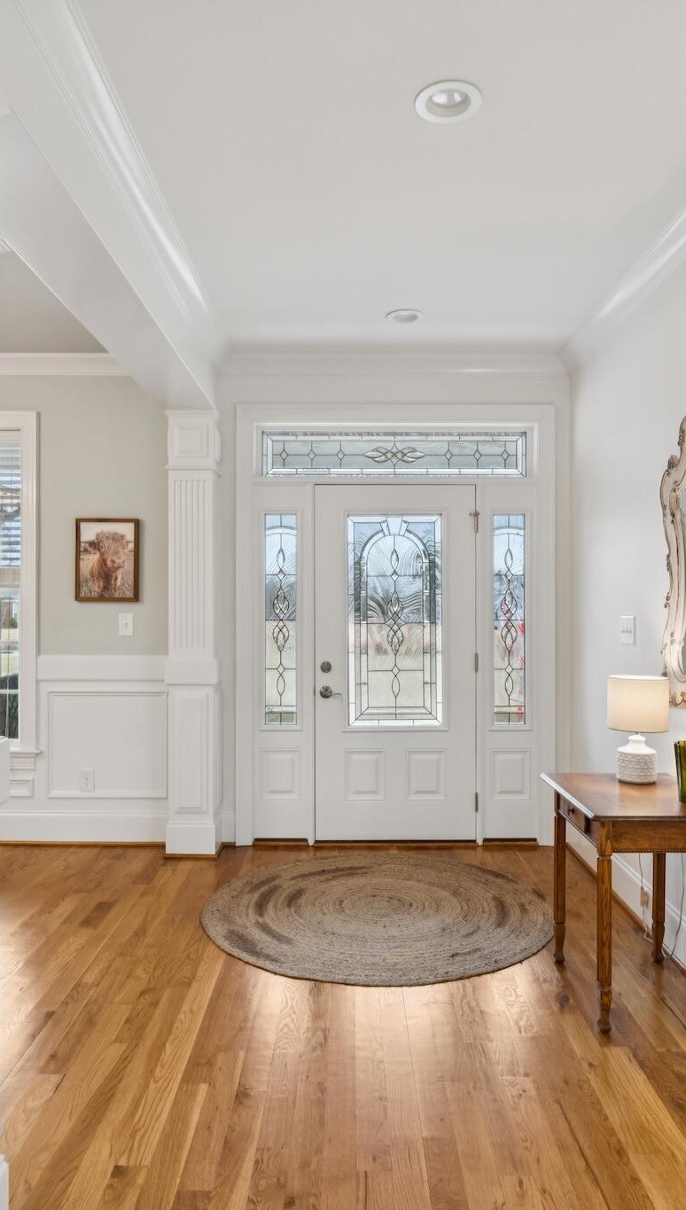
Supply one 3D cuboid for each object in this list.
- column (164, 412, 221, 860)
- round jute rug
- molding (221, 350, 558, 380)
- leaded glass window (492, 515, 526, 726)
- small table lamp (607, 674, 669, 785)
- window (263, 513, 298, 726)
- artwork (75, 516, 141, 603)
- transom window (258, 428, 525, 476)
[{"bbox_3d":[-0.812,0.158,4.450,0.280,2.400,0.250,0,0,0],"label":"column"},{"bbox_3d":[0.162,1.349,3.620,1.530,0.012,1.530,0,0,0],"label":"round jute rug"},{"bbox_3d":[0.293,-1.349,4.510,1.980,0.130,0.095,0,0,0],"label":"molding"},{"bbox_3d":[0.929,0.087,4.570,0.195,1.200,0.040,0,0,0],"label":"leaded glass window"},{"bbox_3d":[1.116,0.464,3.040,0.233,0.386,0.233,0,0,1],"label":"small table lamp"},{"bbox_3d":[-0.348,0.085,4.570,0.195,1.200,0.040,0,0,0],"label":"window"},{"bbox_3d":[-1.329,-0.251,4.550,0.356,0.470,0.030,0,0,1],"label":"artwork"},{"bbox_3d":[0.294,-0.857,4.590,1.500,0.270,0.045,0,0,1],"label":"transom window"}]

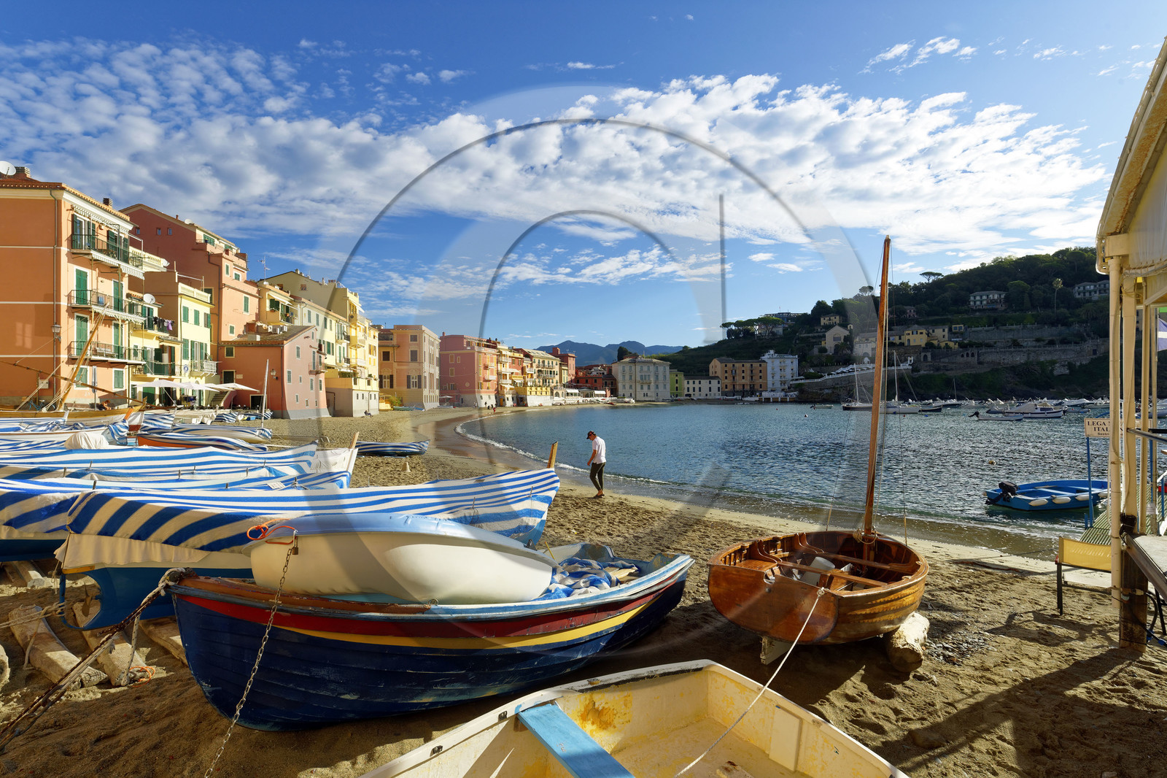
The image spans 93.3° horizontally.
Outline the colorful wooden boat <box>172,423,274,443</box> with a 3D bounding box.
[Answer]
[{"bbox_3d":[-16.385,2.005,25.000,4.000,0.780,1.500,0,0,-16],"label":"colorful wooden boat"}]

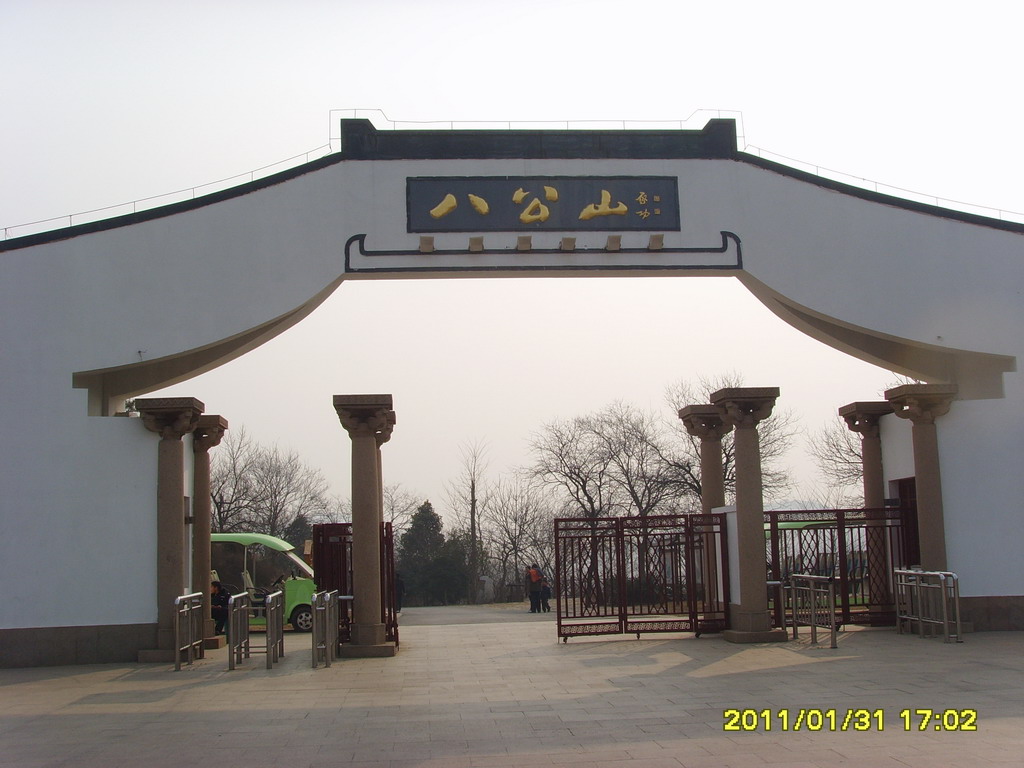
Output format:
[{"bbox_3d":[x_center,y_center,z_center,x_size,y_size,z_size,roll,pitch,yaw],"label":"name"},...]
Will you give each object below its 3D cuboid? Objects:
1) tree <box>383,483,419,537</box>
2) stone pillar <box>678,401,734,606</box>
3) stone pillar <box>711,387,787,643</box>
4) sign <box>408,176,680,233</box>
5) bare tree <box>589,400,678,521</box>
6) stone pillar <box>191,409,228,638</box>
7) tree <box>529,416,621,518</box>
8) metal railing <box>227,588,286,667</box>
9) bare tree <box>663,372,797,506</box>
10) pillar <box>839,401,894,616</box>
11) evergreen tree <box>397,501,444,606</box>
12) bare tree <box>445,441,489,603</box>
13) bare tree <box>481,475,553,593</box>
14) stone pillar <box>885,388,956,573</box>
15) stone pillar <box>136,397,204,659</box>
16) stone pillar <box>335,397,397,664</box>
[{"bbox_3d":[-5.341,7.189,52.000,2.254,5.499,2.254,-1,-7,-5],"label":"tree"},{"bbox_3d":[3.701,2.443,21.103,0.885,4.020,0.885,-1,-7,-5],"label":"stone pillar"},{"bbox_3d":[3.874,2.122,18.845,0.885,4.020,0.885,-1,-7,-5],"label":"stone pillar"},{"bbox_3d":[0.539,-2.924,18.787,4.452,0.927,0.120,-1,-7,-5],"label":"sign"},{"bbox_3d":[4.483,4.346,42.567,3.468,7.521,3.295,-2,-8,6],"label":"bare tree"},{"bbox_3d":[-5.518,2.601,20.330,0.885,4.020,0.885,-1,-7,-5],"label":"stone pillar"},{"bbox_3d":[2.259,4.588,41.702,3.325,6.860,3.159,-2,-8,3],"label":"tree"},{"bbox_3d":[-3.929,3.776,17.847,0.635,1.061,1.870,-1,-8,-4],"label":"metal railing"},{"bbox_3d":[7.388,3.500,39.191,4.552,7.845,4.324,-3,-8,10],"label":"bare tree"},{"bbox_3d":[6.739,2.391,21.358,0.885,4.020,0.885,-1,-7,-5],"label":"pillar"},{"bbox_3d":[-3.648,6.758,46.000,1.874,4.226,1.874,-1,-7,-5],"label":"evergreen tree"},{"bbox_3d":[-1.761,5.312,44.660,1.703,6.265,1.618,-1,-8,-2],"label":"bare tree"},{"bbox_3d":[0.178,6.088,45.595,2.846,4.855,2.703,-2,-8,0],"label":"bare tree"},{"bbox_3d":[6.912,2.070,19.100,0.885,4.020,0.885,-1,-7,-5],"label":"stone pillar"},{"bbox_3d":[-5.602,2.388,18.920,0.929,4.198,0.913,-1,-8,-4],"label":"stone pillar"},{"bbox_3d":[-2.307,2.229,18.327,0.885,4.020,0.885,-1,-7,-5],"label":"stone pillar"}]

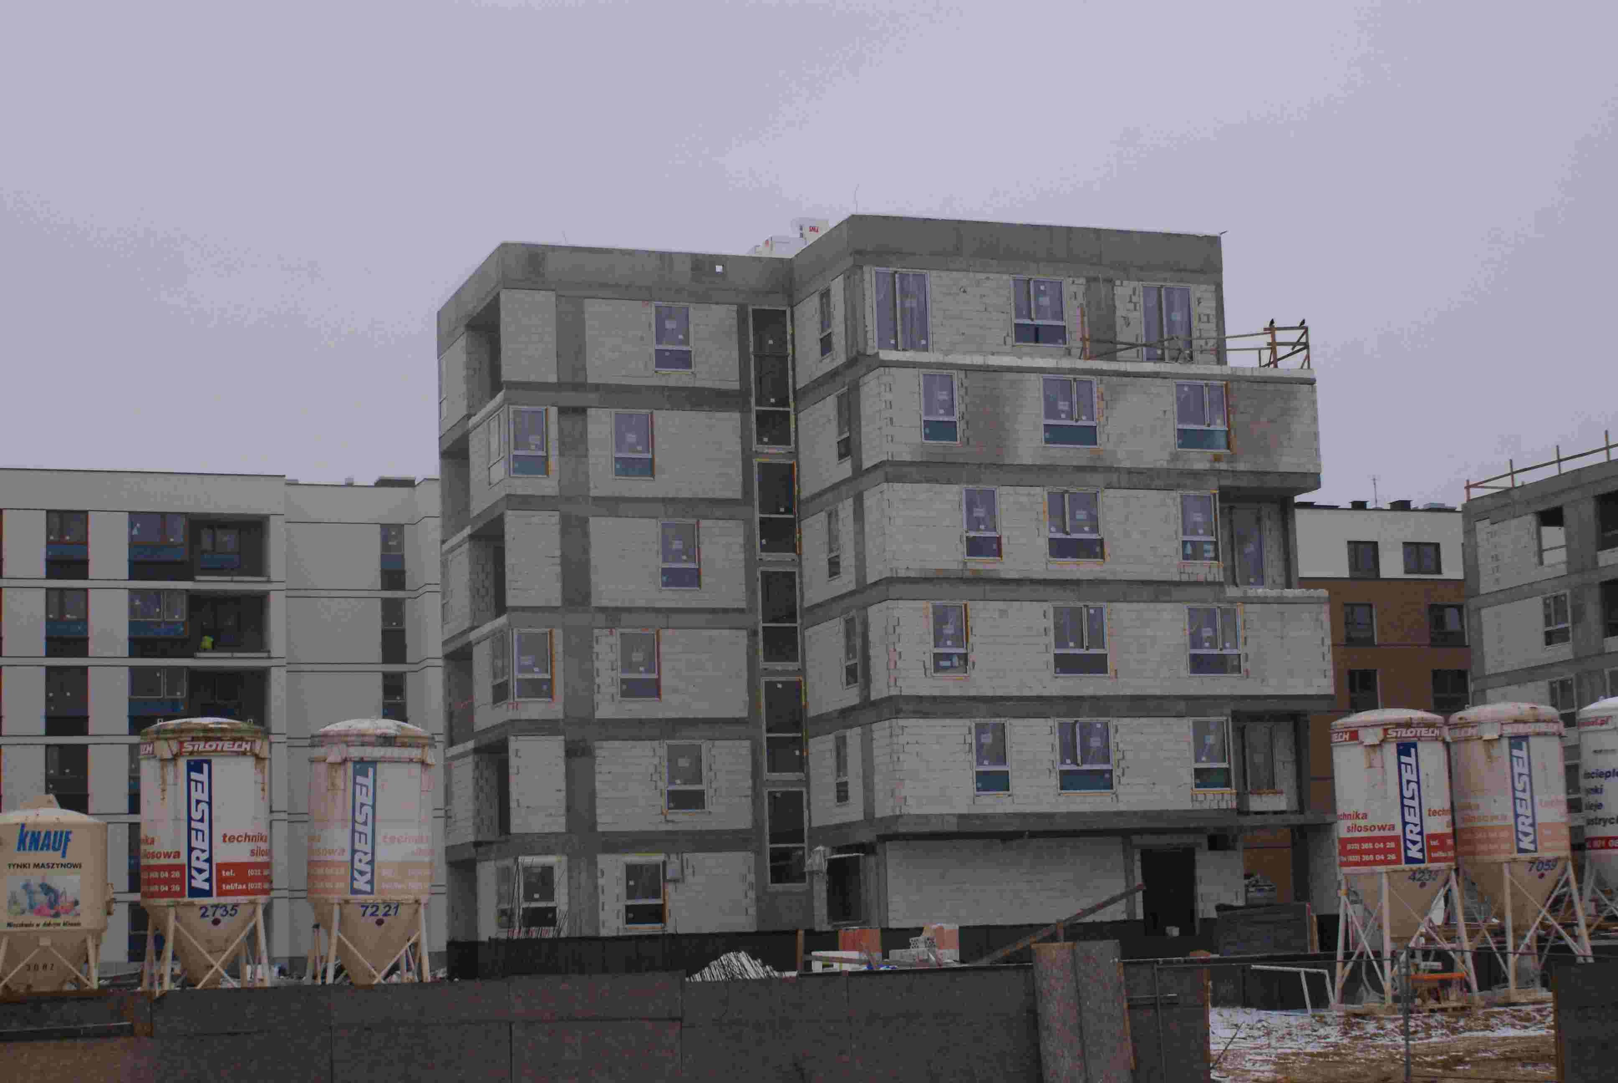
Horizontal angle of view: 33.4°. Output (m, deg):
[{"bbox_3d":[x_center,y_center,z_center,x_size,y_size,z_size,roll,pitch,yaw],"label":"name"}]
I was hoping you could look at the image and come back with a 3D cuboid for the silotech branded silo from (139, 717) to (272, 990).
[{"bbox_3d":[-11.627,6.606,52.050,2.500,6.400,2.500,1,-9,-19],"label":"silotech branded silo"}]

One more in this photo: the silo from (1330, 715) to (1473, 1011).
[{"bbox_3d":[12.613,6.734,57.840,2.450,6.270,2.450,0,-8,-13],"label":"silo"}]

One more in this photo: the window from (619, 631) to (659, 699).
[{"bbox_3d":[-4.546,3.310,72.181,1.100,1.814,0.130,1,-9,-19],"label":"window"}]

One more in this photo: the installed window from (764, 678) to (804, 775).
[{"bbox_3d":[-0.670,5.006,73.333,1.090,2.593,0.130,1,-9,-19],"label":"installed window"}]

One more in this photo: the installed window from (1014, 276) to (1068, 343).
[{"bbox_3d":[6.166,-6.160,72.148,1.466,1.738,0.130,1,-9,-19],"label":"installed window"}]

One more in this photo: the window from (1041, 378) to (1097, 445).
[{"bbox_3d":[6.643,-3.318,68.863,1.419,1.793,0.120,1,-9,-18],"label":"window"}]

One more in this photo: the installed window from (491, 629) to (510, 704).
[{"bbox_3d":[-7.893,3.209,69.059,0.100,1.760,1.580,1,-9,-20],"label":"installed window"}]

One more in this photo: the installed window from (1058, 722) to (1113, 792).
[{"bbox_3d":[7.100,5.505,69.234,1.438,1.790,0.130,1,-9,-19],"label":"installed window"}]

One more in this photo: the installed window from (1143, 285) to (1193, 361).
[{"bbox_3d":[9.352,-5.693,70.328,1.380,2.020,0.100,1,-9,-20],"label":"installed window"}]

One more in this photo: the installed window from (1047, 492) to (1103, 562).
[{"bbox_3d":[6.605,-0.390,67.007,1.430,1.730,0.100,1,-9,-20],"label":"installed window"}]

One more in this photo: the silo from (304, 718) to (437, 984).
[{"bbox_3d":[-8.652,6.576,53.144,2.450,6.150,2.450,0,-9,-14],"label":"silo"}]

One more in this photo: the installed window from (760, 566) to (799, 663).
[{"bbox_3d":[-0.795,2.037,73.746,1.060,2.619,0.130,1,-9,-19],"label":"installed window"}]

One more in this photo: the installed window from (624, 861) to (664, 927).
[{"bbox_3d":[-4.163,8.909,68.130,1.000,1.680,0.100,1,-9,-20],"label":"installed window"}]

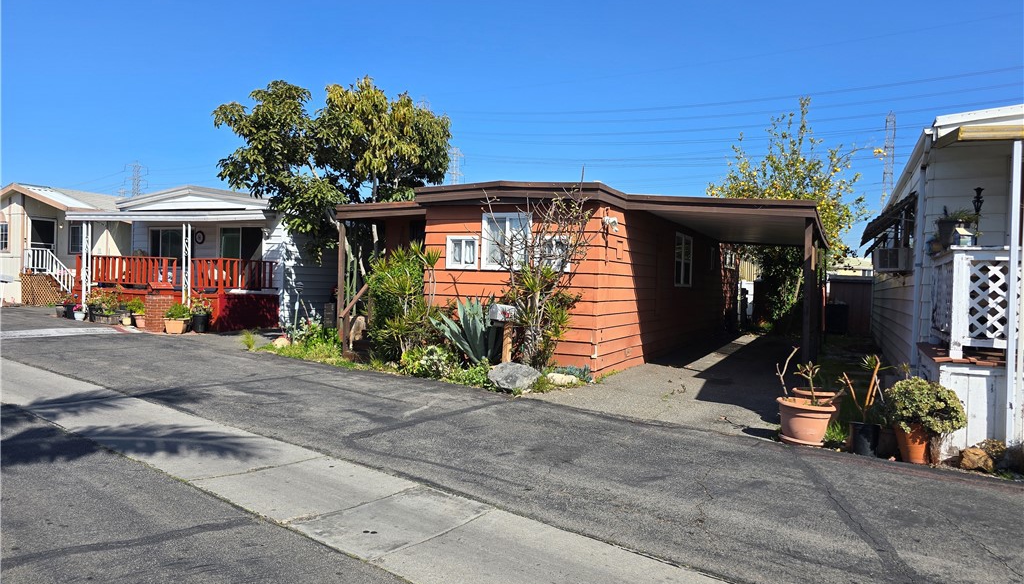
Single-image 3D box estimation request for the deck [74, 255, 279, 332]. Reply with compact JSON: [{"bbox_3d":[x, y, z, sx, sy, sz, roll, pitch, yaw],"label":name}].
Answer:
[{"bbox_3d":[-10.187,-0.024,20.685,6.500,2.000,2.300,2,1,26],"label":"deck"}]

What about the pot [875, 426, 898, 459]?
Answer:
[{"bbox_3d":[3.790,1.461,6.856,0.280,0.300,0.280,2,1,26],"label":"pot"}]

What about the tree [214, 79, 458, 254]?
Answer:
[{"bbox_3d":[-4.124,-1.868,15.853,5.500,6.200,4.800,2,1,26],"label":"tree"}]

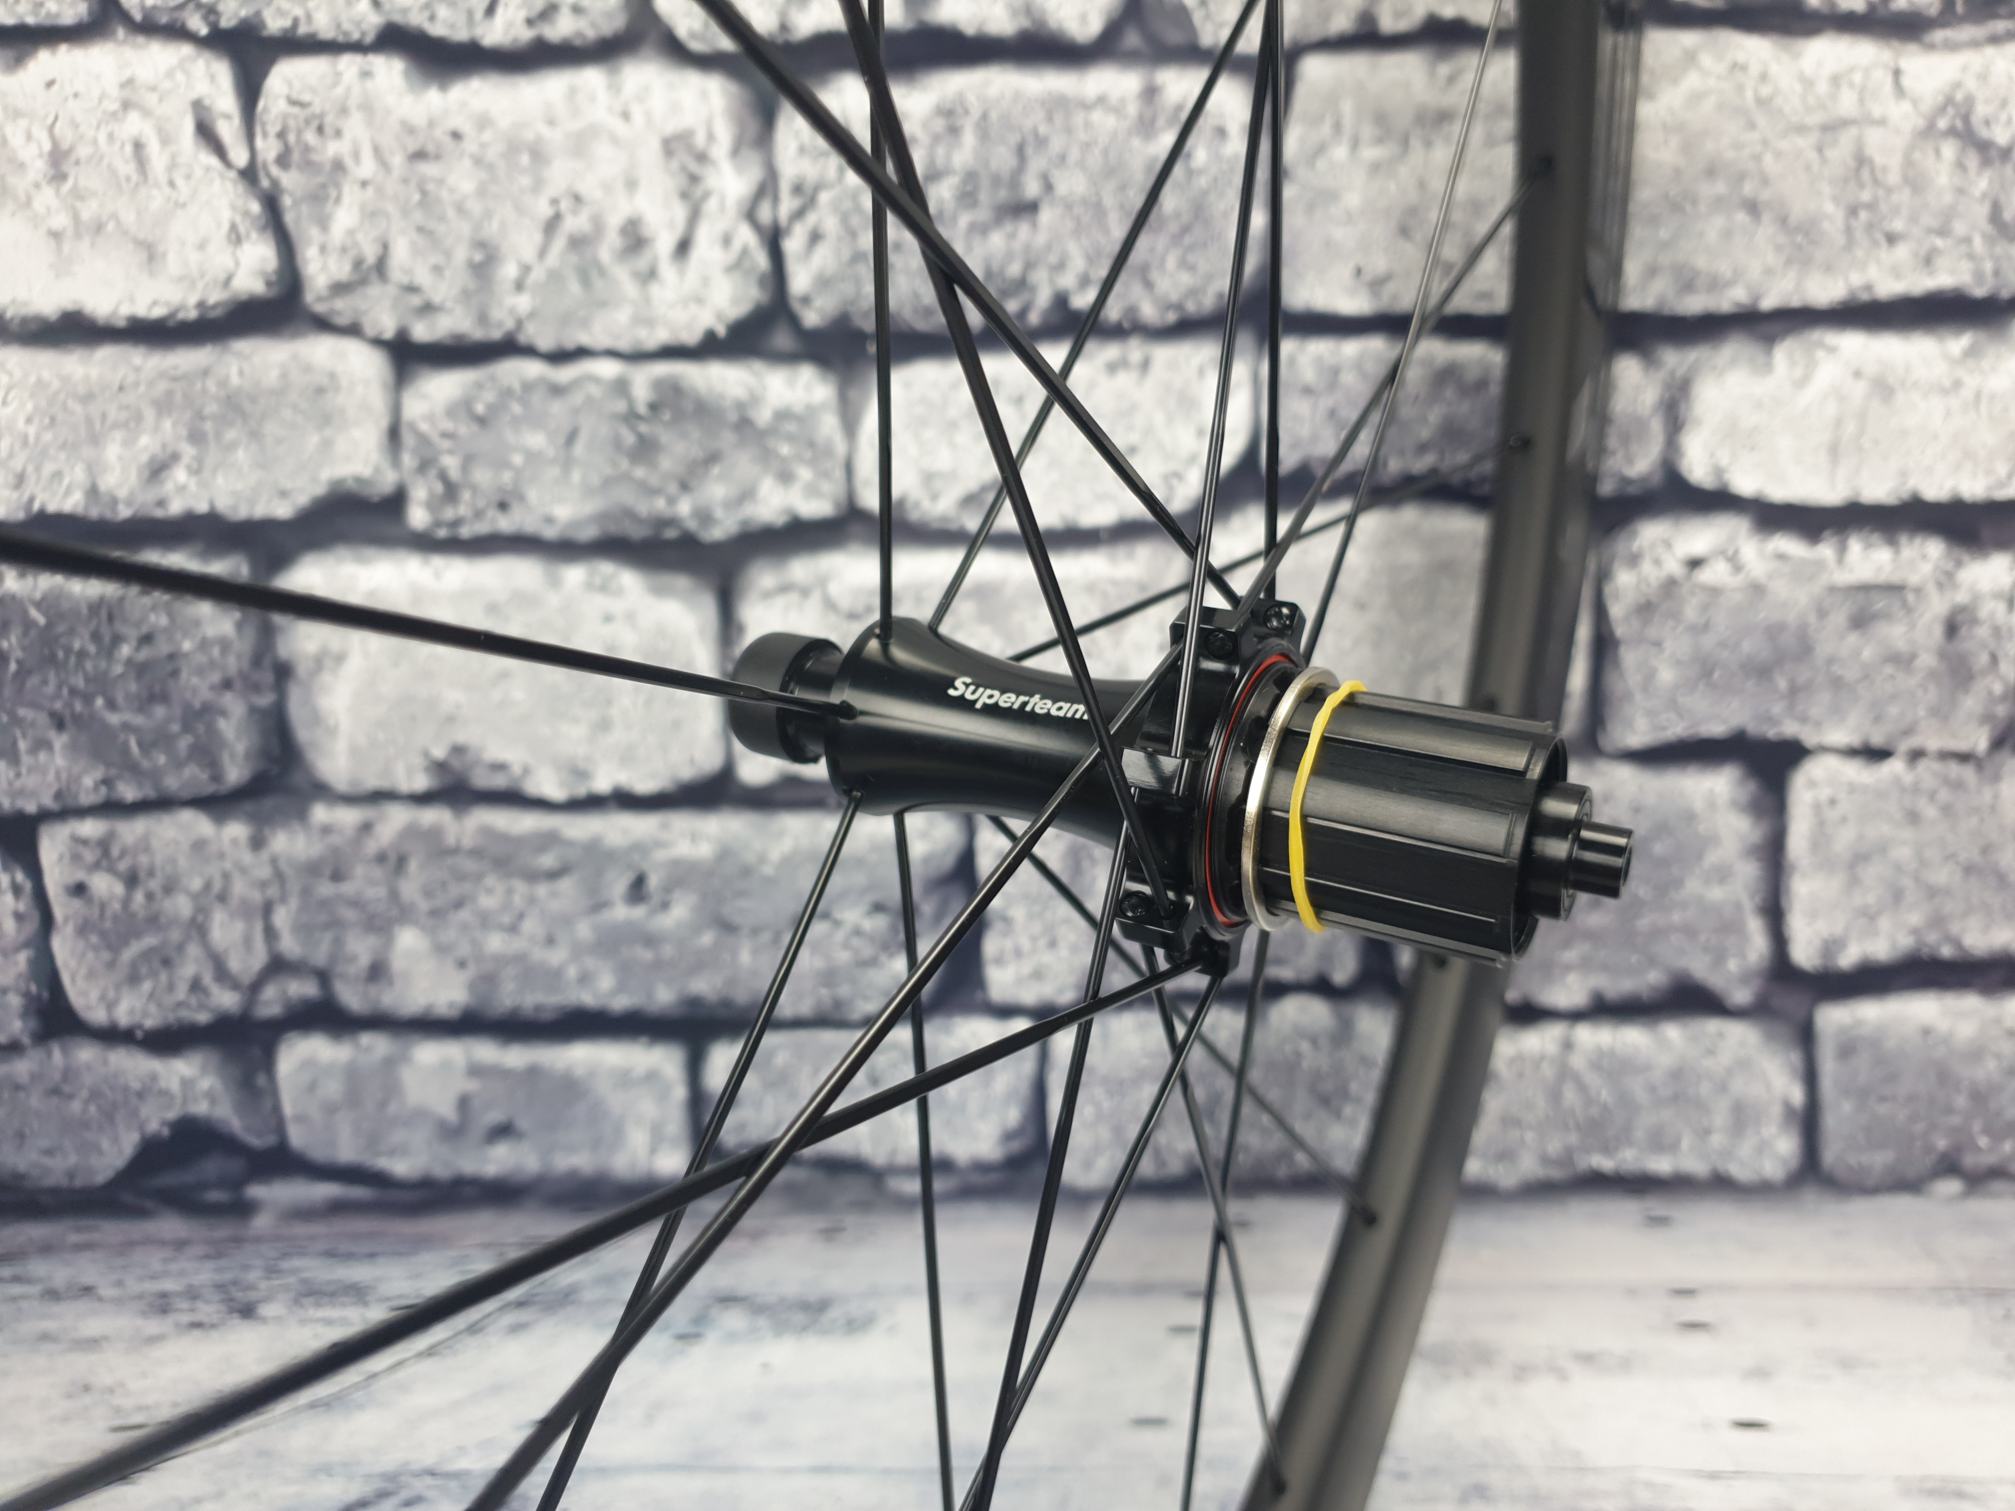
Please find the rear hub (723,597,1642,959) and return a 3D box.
[{"bbox_3d":[0.021,0.002,0.242,0.148,0.057,0.057,12,23,28],"label":"rear hub"}]

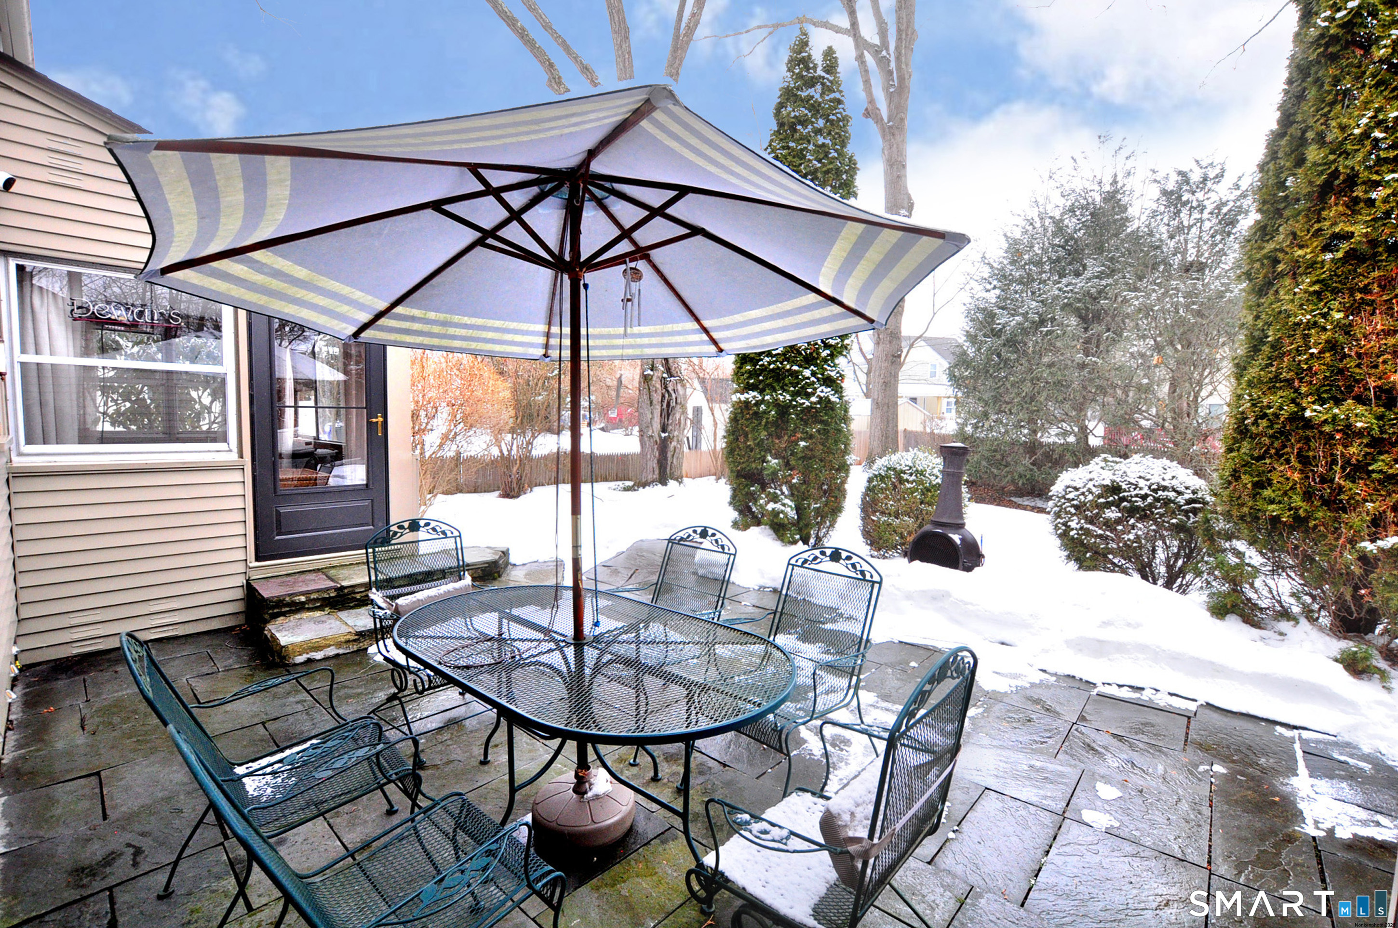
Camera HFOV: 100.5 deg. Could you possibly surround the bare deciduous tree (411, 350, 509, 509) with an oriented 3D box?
[{"bbox_3d":[-4.999,-0.665,11.283,2.800,3.450,2.700,0,2,0],"label":"bare deciduous tree"}]

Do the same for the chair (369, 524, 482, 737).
[{"bbox_3d":[-1.405,0.862,3.161,0.800,1.045,0.600,2,3,43],"label":"chair"}]

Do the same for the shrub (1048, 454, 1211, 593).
[{"bbox_3d":[3.714,0.548,5.074,1.220,1.280,1.200,0,2,0],"label":"shrub"}]

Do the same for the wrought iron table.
[{"bbox_3d":[-0.485,1.046,2.342,1.920,0.725,1.050,2,3,42],"label":"wrought iron table"}]

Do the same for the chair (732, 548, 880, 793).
[{"bbox_3d":[0.407,0.904,2.551,0.760,0.985,0.600,-2,3,-44],"label":"chair"}]

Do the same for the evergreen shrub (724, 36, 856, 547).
[{"bbox_3d":[1.147,-2.152,7.228,1.600,6.550,1.550,0,2,0],"label":"evergreen shrub"}]

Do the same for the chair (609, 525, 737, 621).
[{"bbox_3d":[-0.221,0.879,3.124,0.600,1.000,0.760,2,3,45],"label":"chair"}]

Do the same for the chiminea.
[{"bbox_3d":[2.246,0.512,5.322,0.650,1.410,0.600,1,3,37],"label":"chiminea"}]

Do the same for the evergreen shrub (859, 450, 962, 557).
[{"bbox_3d":[2.351,0.484,6.522,1.100,1.320,1.100,0,2,0],"label":"evergreen shrub"}]

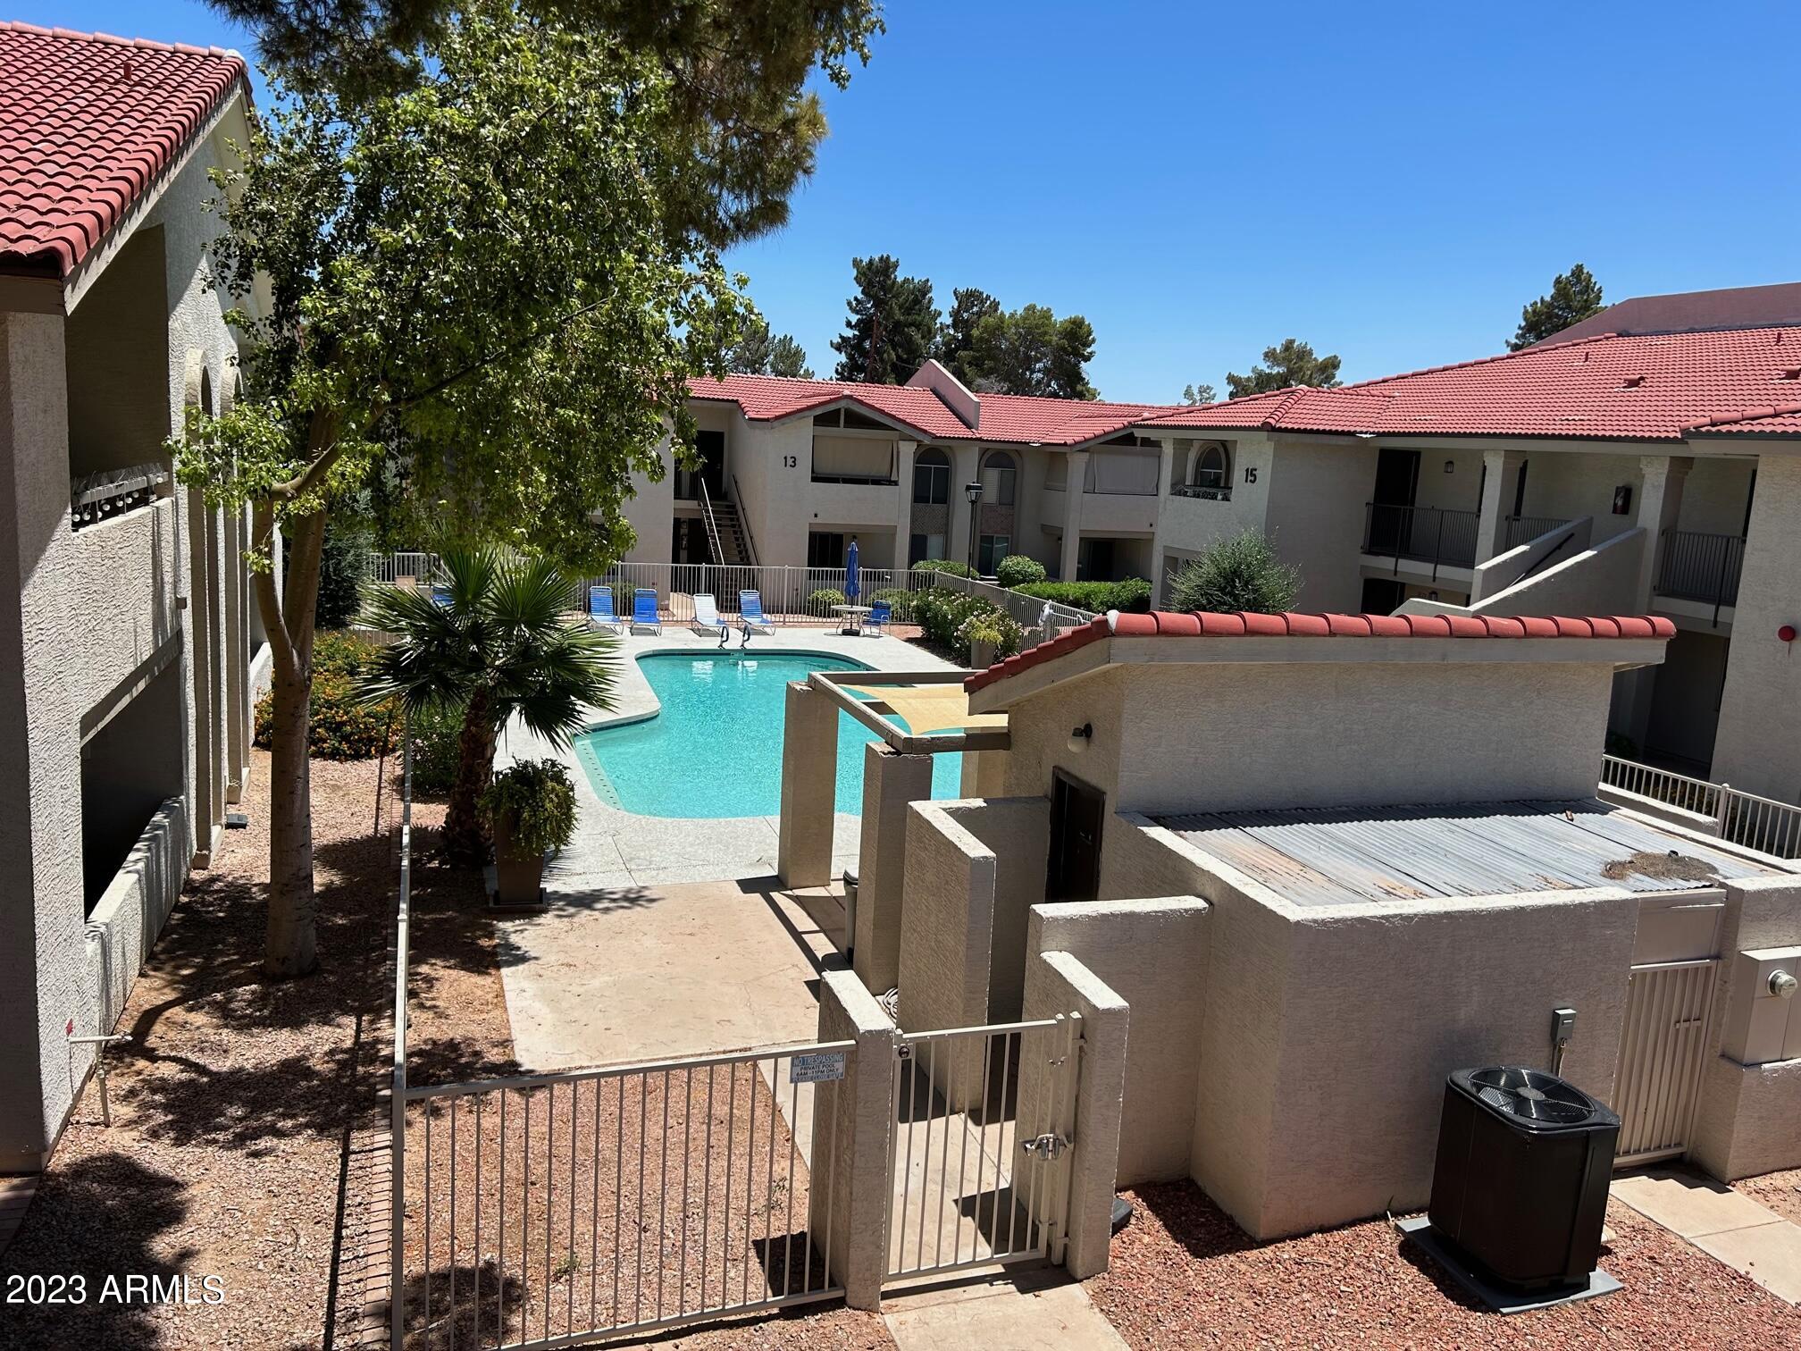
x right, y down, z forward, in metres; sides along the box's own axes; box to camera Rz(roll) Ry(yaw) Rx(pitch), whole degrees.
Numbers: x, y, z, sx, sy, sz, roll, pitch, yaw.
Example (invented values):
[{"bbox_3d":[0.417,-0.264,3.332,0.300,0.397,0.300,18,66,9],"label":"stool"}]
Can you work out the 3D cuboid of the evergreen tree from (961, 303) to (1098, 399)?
[{"bbox_3d":[7.216,-14.096,75.000,7.600,13.400,7.400,0,10,-20],"label":"evergreen tree"}]

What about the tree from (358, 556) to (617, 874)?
[{"bbox_3d":[-4.534,0.296,14.800,2.500,3.300,2.500,0,10,-20],"label":"tree"}]

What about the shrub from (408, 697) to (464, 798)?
[{"bbox_3d":[-6.007,0.833,17.500,0.800,1.200,0.900,0,10,-20],"label":"shrub"}]

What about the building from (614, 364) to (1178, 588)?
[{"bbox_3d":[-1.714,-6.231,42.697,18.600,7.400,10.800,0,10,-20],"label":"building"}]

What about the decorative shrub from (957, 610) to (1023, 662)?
[{"bbox_3d":[1.883,-0.738,28.702,1.400,1.250,1.300,0,10,-20],"label":"decorative shrub"}]

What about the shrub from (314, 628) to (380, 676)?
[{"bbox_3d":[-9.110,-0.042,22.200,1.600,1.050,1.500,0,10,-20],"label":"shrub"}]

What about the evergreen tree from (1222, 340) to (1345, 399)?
[{"bbox_3d":[19.236,-11.541,69.927,5.900,11.324,5.900,0,10,-20],"label":"evergreen tree"}]

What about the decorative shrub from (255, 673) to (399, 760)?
[{"bbox_3d":[-8.222,0.479,19.350,1.800,1.050,1.600,0,10,-20],"label":"decorative shrub"}]

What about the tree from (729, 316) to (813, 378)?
[{"bbox_3d":[-7.975,-15.908,82.000,6.000,13.000,6.000,0,10,-20],"label":"tree"}]

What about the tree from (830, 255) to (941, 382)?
[{"bbox_3d":[-1.137,-12.850,64.104,5.300,13.494,5.300,0,10,-20],"label":"tree"}]

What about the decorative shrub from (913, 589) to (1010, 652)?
[{"bbox_3d":[1.520,-1.447,33.600,1.800,1.300,2.200,0,10,-20],"label":"decorative shrub"}]

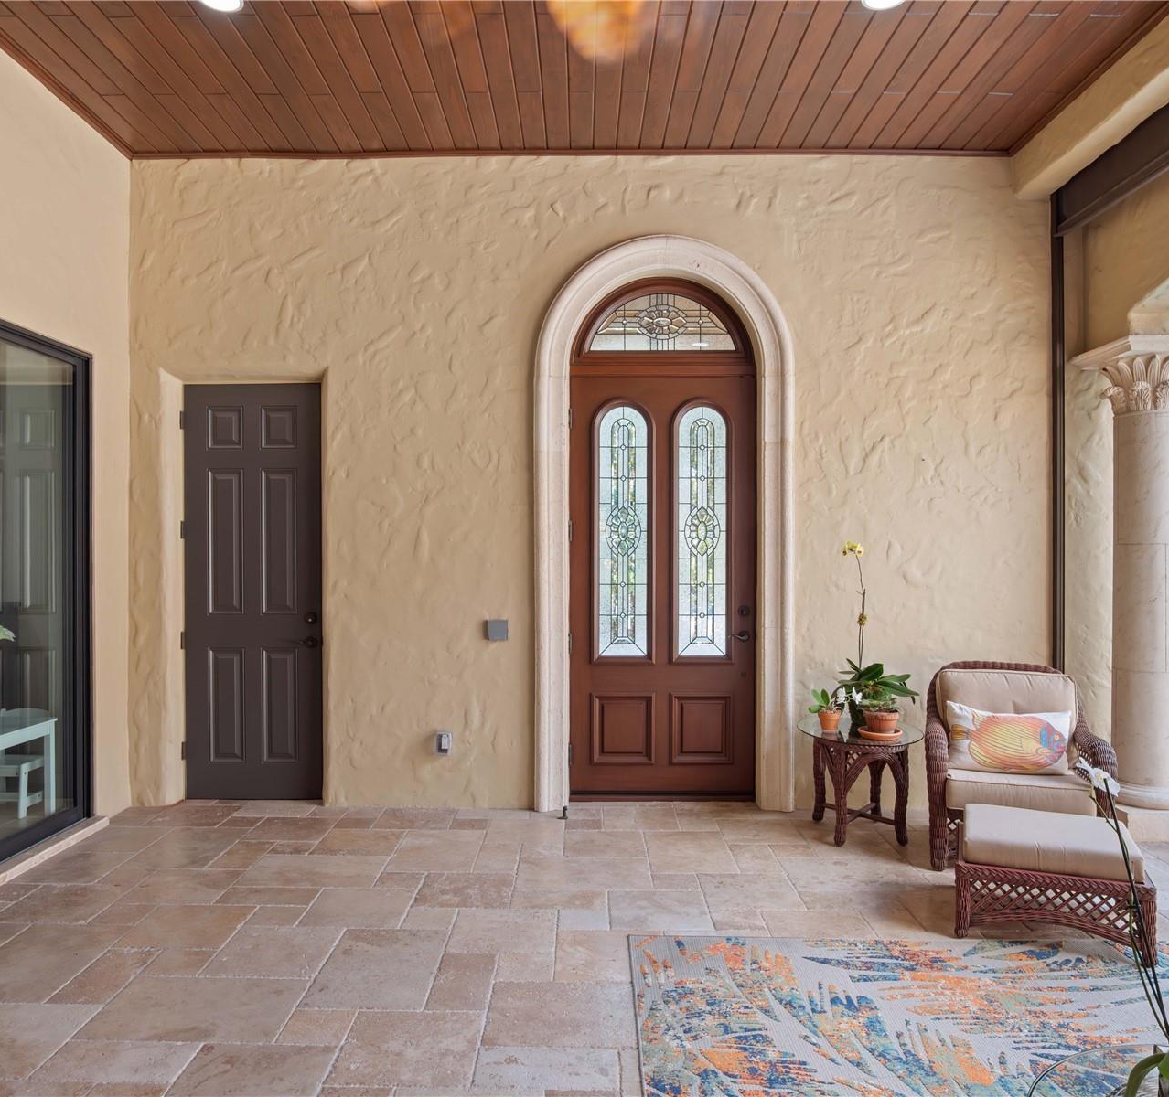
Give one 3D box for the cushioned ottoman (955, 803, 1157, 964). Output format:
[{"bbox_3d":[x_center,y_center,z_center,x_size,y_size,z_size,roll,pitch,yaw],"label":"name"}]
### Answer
[{"bbox_3d":[1.815,1.284,3.325,0.640,0.380,0.520,0,0,23],"label":"cushioned ottoman"}]

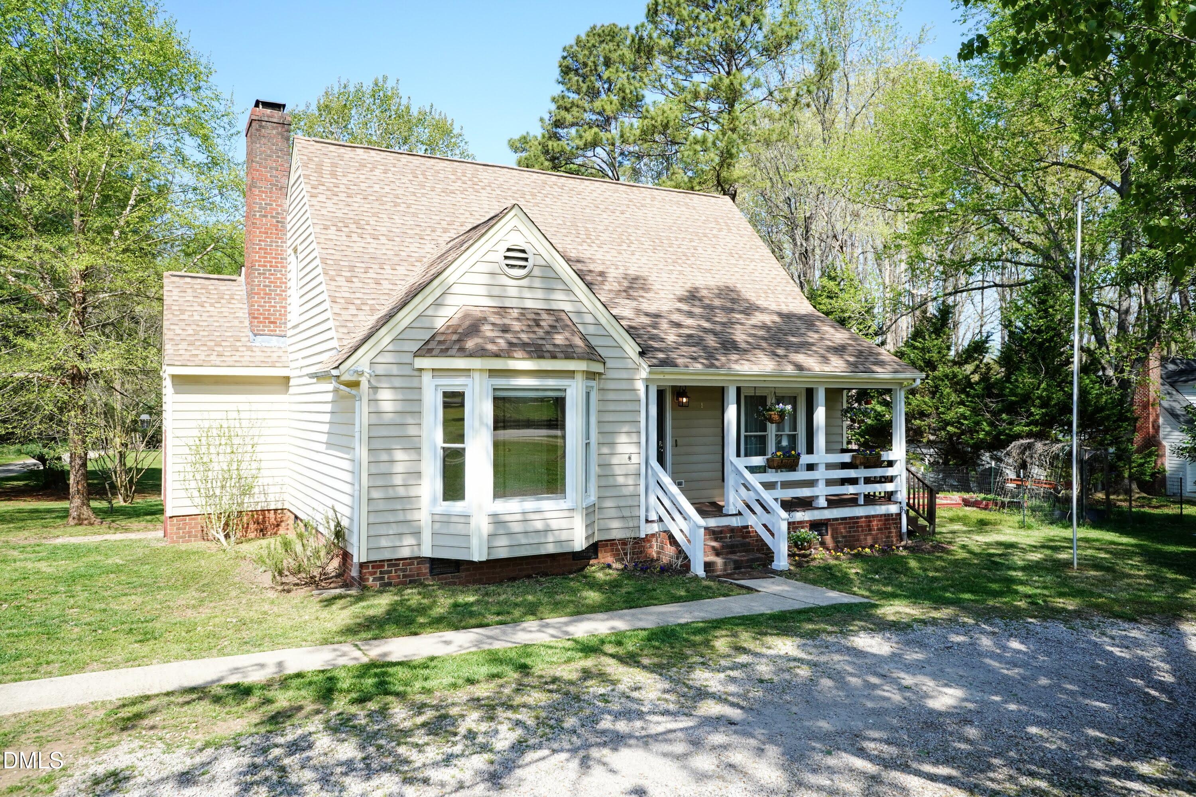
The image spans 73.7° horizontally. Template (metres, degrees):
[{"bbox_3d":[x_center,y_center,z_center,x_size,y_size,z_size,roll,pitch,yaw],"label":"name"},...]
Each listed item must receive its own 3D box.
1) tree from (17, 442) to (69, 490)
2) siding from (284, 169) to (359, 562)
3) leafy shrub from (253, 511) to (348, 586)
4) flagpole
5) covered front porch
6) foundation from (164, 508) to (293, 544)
[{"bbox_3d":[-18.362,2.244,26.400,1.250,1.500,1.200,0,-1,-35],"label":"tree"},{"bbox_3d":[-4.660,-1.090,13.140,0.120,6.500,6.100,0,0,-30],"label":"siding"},{"bbox_3d":[-4.130,2.020,11.100,1.150,0.930,1.000,0,0,-27],"label":"leafy shrub"},{"bbox_3d":[7.400,-0.240,12.300,0.065,5.720,0.065,1,0,0],"label":"flagpole"},{"bbox_3d":[3.190,1.150,13.950,5.900,2.970,3.200,0,0,-27],"label":"covered front porch"},{"bbox_3d":[-7.100,2.450,15.380,2.150,0.500,0.200,0,0,-27],"label":"foundation"}]

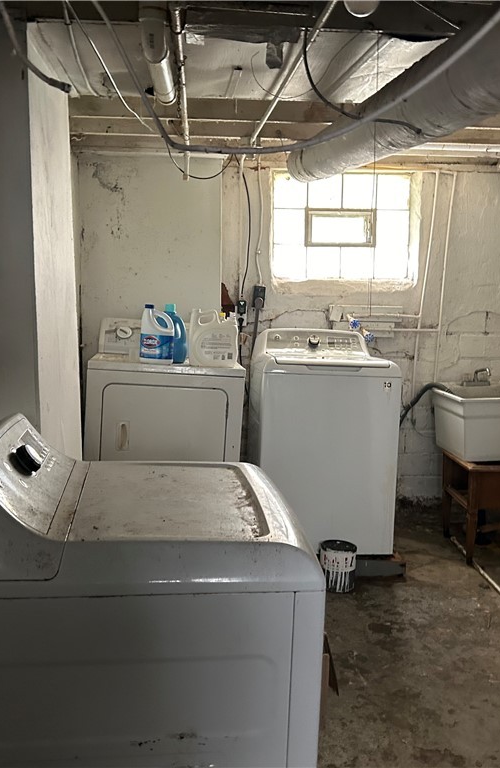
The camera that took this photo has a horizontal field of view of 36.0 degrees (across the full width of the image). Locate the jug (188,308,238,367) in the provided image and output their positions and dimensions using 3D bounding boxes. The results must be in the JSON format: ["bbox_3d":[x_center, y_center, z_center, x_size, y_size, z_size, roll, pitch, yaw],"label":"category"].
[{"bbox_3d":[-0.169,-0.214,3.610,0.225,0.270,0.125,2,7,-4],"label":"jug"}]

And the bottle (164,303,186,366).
[{"bbox_3d":[-0.371,-0.238,3.660,0.145,0.285,0.090,2,7,-4],"label":"bottle"}]

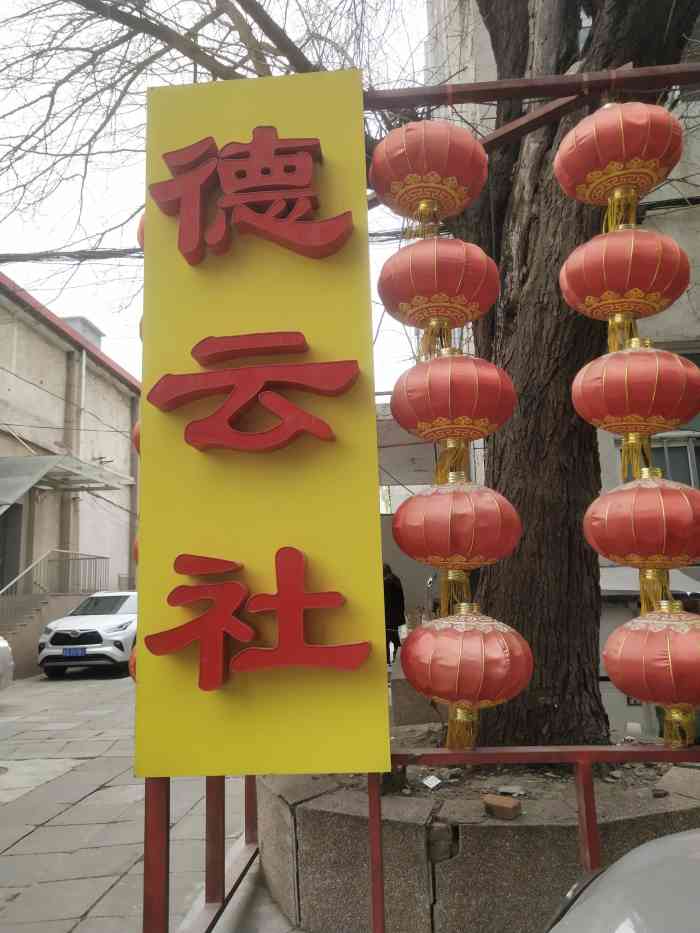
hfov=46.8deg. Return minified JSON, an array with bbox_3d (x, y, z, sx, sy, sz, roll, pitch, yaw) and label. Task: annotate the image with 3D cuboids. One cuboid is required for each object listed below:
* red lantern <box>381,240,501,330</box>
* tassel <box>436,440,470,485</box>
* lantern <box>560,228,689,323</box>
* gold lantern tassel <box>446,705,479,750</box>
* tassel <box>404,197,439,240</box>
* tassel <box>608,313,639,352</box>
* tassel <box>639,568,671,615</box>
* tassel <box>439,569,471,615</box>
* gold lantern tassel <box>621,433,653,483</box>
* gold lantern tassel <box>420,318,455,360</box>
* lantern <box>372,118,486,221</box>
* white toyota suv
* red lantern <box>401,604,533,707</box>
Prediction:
[{"bbox_3d":[0.350,-0.726,3.200,0.475,0.350,0.475,-2,-10,0],"label":"red lantern"},{"bbox_3d":[0.451,-0.017,3.520,0.140,0.180,0.140,-2,-10,0],"label":"tassel"},{"bbox_3d":[1.237,-0.857,3.630,0.550,0.400,0.550,-2,-10,0],"label":"lantern"},{"bbox_3d":[0.401,0.929,2.880,0.113,0.168,0.113,-2,-10,0],"label":"gold lantern tassel"},{"bbox_3d":[0.333,-1.133,3.710,0.145,0.170,0.140,-2,-10,0],"label":"tassel"},{"bbox_3d":[1.211,-0.589,3.580,0.130,0.170,0.130,-2,-10,0],"label":"tassel"},{"bbox_3d":[1.276,0.524,3.390,0.130,0.180,0.130,-2,-10,0],"label":"tassel"},{"bbox_3d":[0.384,0.459,2.970,0.113,0.173,0.113,-2,-10,0],"label":"tassel"},{"bbox_3d":[1.070,-0.034,3.020,0.115,0.185,0.115,-2,-10,0],"label":"gold lantern tassel"},{"bbox_3d":[0.391,-0.567,3.610,0.145,0.170,0.140,-2,-10,0],"label":"gold lantern tassel"},{"bbox_3d":[0.369,-1.384,3.780,0.550,0.400,0.550,-2,-10,0],"label":"lantern"},{"bbox_3d":[-5.090,3.677,18.150,1.930,1.730,4.950,-3,-10,6],"label":"white toyota suv"},{"bbox_3d":[0.421,0.682,2.920,0.477,0.360,0.477,-2,-10,0],"label":"red lantern"}]

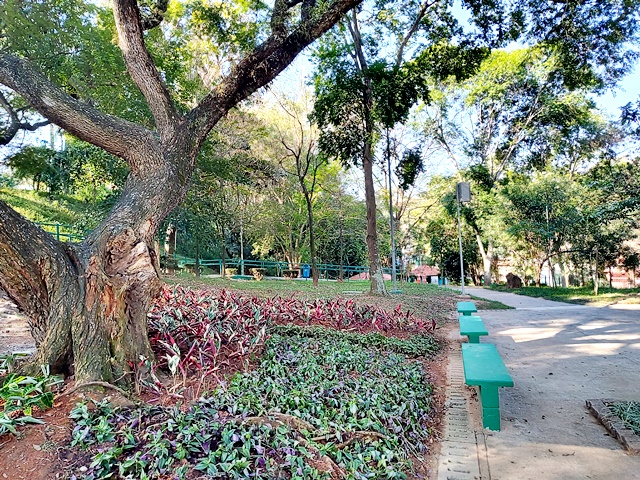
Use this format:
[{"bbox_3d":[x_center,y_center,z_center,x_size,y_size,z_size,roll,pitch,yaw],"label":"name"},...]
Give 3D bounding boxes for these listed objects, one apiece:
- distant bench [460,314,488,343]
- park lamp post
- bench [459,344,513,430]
[{"bbox_3d":[2.497,1.596,6.956,0.378,0.450,1.723,-3,-3,17],"label":"distant bench"},{"bbox_3d":[5.988,-0.043,17.732,0.550,4.650,0.450,-2,-3,0],"label":"park lamp post"},{"bbox_3d":[1.721,1.481,4.466,0.378,0.450,1.723,-3,-3,17],"label":"bench"}]

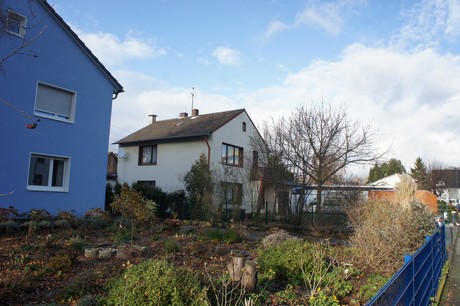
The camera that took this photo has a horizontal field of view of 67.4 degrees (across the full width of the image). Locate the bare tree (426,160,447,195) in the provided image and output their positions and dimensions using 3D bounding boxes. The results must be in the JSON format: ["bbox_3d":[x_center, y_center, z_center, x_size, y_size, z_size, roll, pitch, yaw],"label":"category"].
[{"bbox_3d":[26.958,4.507,45.000,2.600,7.101,2.600,1,-8,0],"label":"bare tree"}]

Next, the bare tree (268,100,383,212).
[{"bbox_3d":[5.957,0.505,21.500,7.100,7.393,6.700,1,-8,0],"label":"bare tree"}]

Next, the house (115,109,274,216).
[{"bbox_3d":[-3.107,0.880,30.070,10.302,8.493,9.501,-4,-9,33],"label":"house"}]

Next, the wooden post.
[{"bbox_3d":[0.186,1.726,5.120,0.440,0.569,0.340,1,-8,0],"label":"wooden post"}]

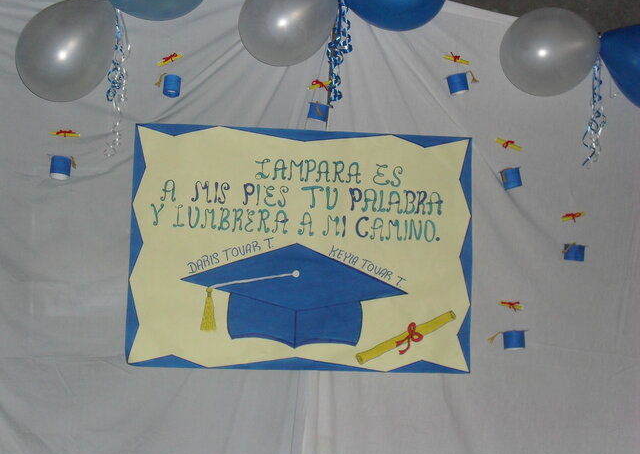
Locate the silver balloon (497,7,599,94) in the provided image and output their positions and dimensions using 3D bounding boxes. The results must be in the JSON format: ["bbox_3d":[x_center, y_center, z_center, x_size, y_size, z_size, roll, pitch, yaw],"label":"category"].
[{"bbox_3d":[0.489,-0.374,1.930,0.213,0.184,0.185,2,-5,-4],"label":"silver balloon"}]

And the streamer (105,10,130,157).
[{"bbox_3d":[-0.420,-0.302,1.880,0.054,0.315,0.045,2,-5,-4],"label":"streamer"}]

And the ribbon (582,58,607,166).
[{"bbox_3d":[0.594,-0.250,1.960,0.052,0.234,0.045,2,-5,-4],"label":"ribbon"}]

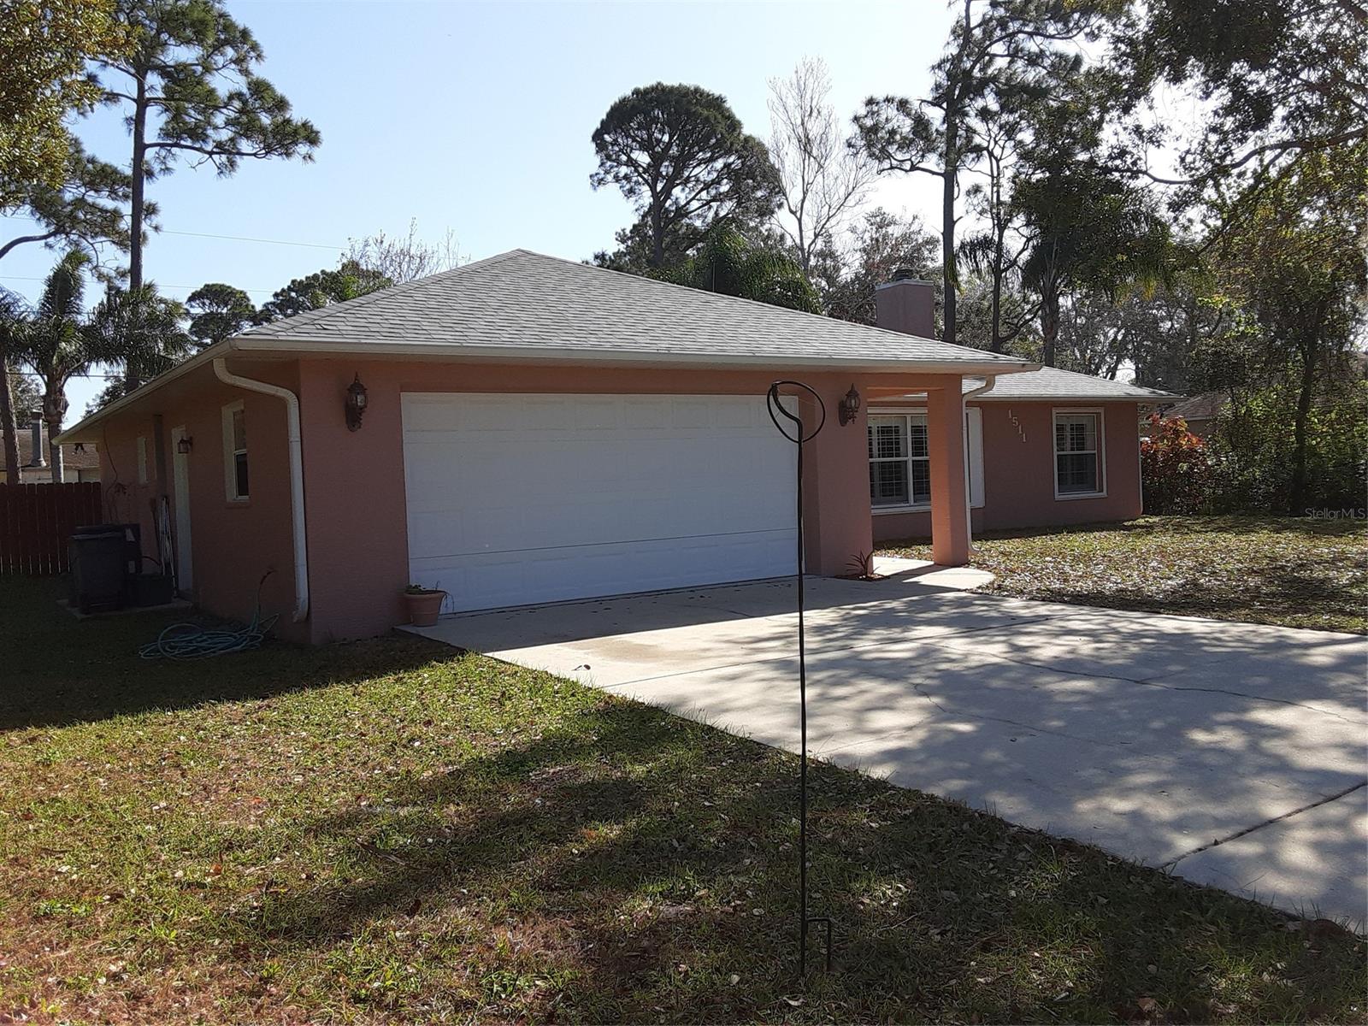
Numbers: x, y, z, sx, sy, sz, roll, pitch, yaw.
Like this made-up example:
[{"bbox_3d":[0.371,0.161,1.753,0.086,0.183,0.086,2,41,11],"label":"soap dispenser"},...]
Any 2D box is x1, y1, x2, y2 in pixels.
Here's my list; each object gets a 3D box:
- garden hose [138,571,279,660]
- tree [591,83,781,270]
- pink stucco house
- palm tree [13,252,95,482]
[{"bbox_3d":[-4.068,0.895,9.277,1.208,0.507,1.380,-4,3,-35],"label":"garden hose"},{"bbox_3d":[0.117,-8.820,43.314,7.700,17.057,7.700,-2,2,0],"label":"tree"},{"bbox_3d":[-0.160,-2.192,21.111,20.100,5.500,17.700,-4,3,-34],"label":"pink stucco house"},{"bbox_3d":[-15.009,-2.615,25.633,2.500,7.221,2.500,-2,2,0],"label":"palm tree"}]

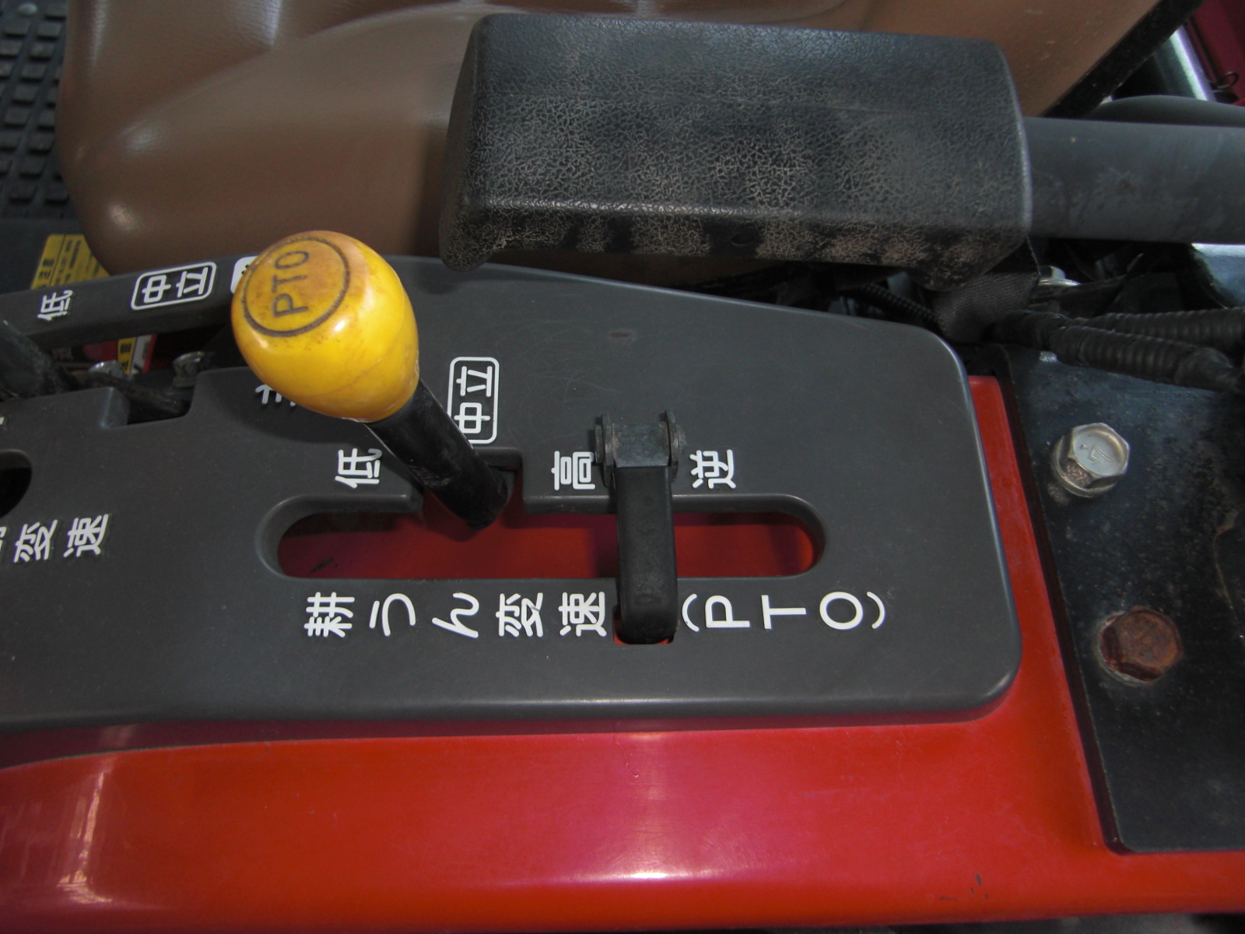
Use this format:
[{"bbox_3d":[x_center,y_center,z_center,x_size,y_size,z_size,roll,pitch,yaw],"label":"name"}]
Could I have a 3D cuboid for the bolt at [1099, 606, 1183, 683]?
[{"bbox_3d":[0.142,0.048,0.275,0.020,0.007,0.018,22,64,9],"label":"bolt"}]

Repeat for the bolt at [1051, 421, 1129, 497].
[{"bbox_3d":[0.140,-0.003,0.300,0.021,0.008,0.021,-38,70,-20],"label":"bolt"}]

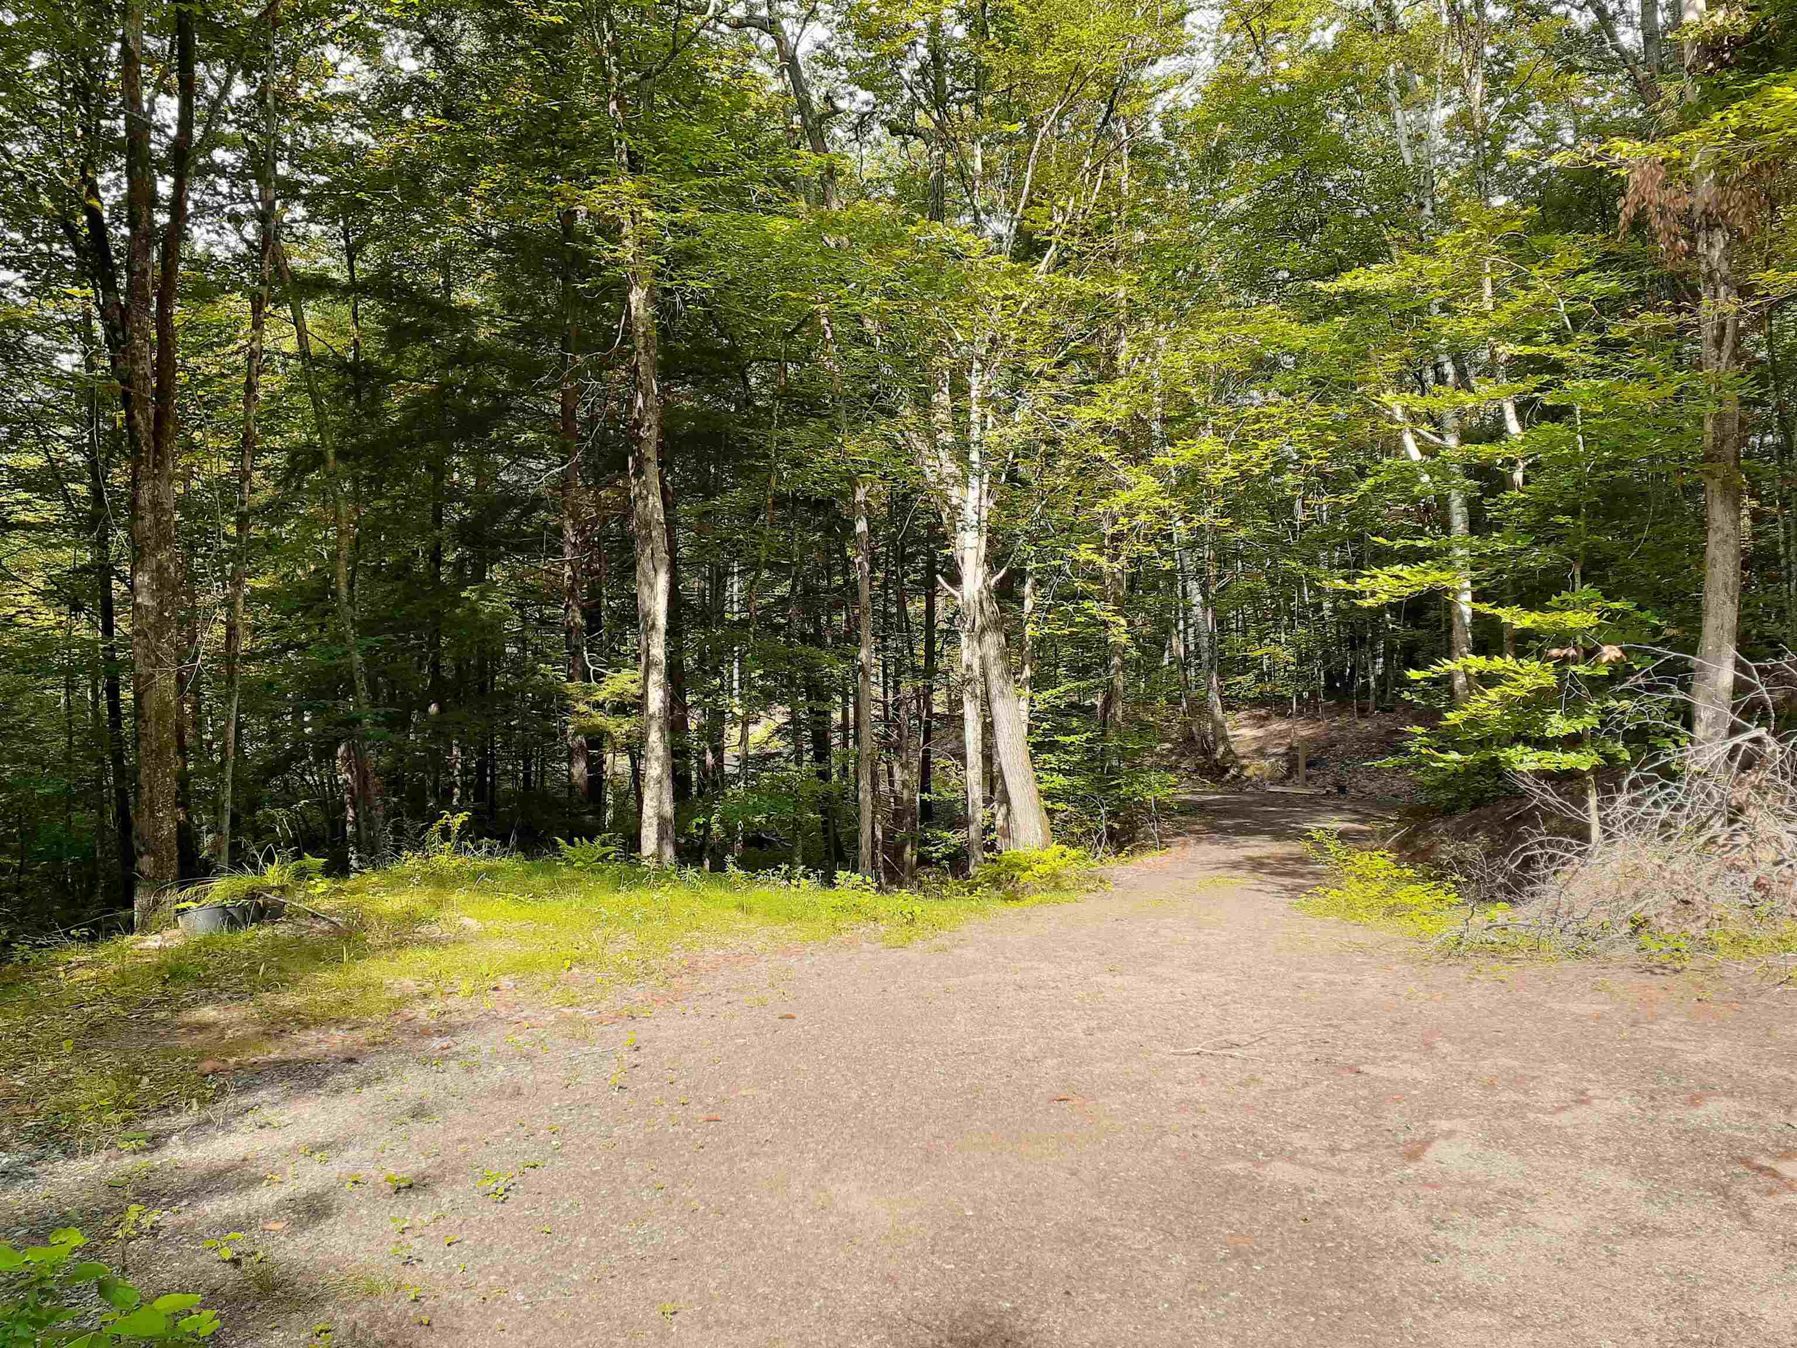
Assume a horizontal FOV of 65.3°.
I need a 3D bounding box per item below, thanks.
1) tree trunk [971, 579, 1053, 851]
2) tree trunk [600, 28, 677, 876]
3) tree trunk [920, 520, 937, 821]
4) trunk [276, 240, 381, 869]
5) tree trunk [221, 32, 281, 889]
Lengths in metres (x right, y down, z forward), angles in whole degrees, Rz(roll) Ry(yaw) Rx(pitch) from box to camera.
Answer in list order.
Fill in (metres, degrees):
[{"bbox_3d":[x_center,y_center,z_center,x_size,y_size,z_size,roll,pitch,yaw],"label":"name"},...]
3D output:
[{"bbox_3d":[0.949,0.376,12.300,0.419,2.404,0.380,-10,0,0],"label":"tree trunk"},{"bbox_3d":[-2.181,-2.019,12.000,0.433,7.308,0.400,-3,0,0],"label":"tree trunk"},{"bbox_3d":[0.362,0.034,17.000,0.196,3.627,0.190,0,0,0],"label":"tree trunk"},{"bbox_3d":[-4.826,-1.016,12.000,0.300,5.439,0.250,-8,0,0],"label":"trunk"},{"bbox_3d":[-5.319,-1.918,11.500,0.219,7.083,0.210,3,0,0],"label":"tree trunk"}]

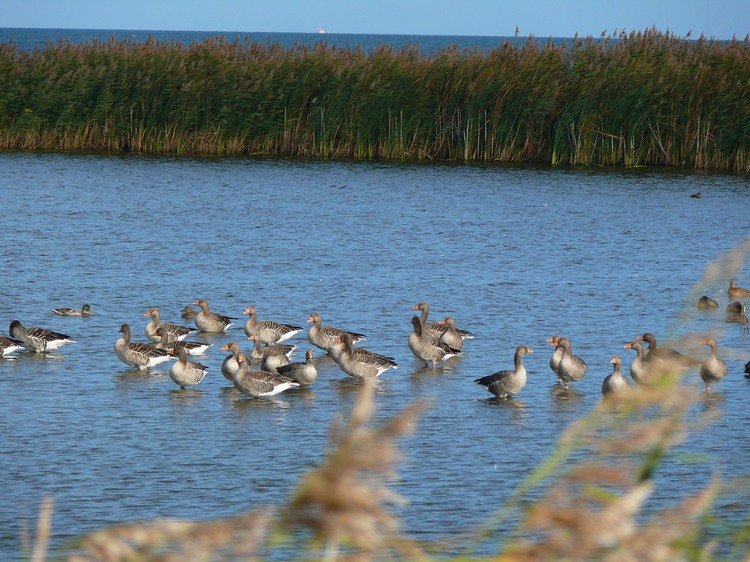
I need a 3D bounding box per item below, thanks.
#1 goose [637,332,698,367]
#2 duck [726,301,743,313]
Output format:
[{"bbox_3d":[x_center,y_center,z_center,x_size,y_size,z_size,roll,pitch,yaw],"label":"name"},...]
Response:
[{"bbox_3d":[3.156,0.836,78.000,0.690,0.550,0.260,1,2,-3],"label":"goose"},{"bbox_3d":[4.798,0.350,97.000,0.300,0.165,0.170,3,3,41],"label":"duck"}]

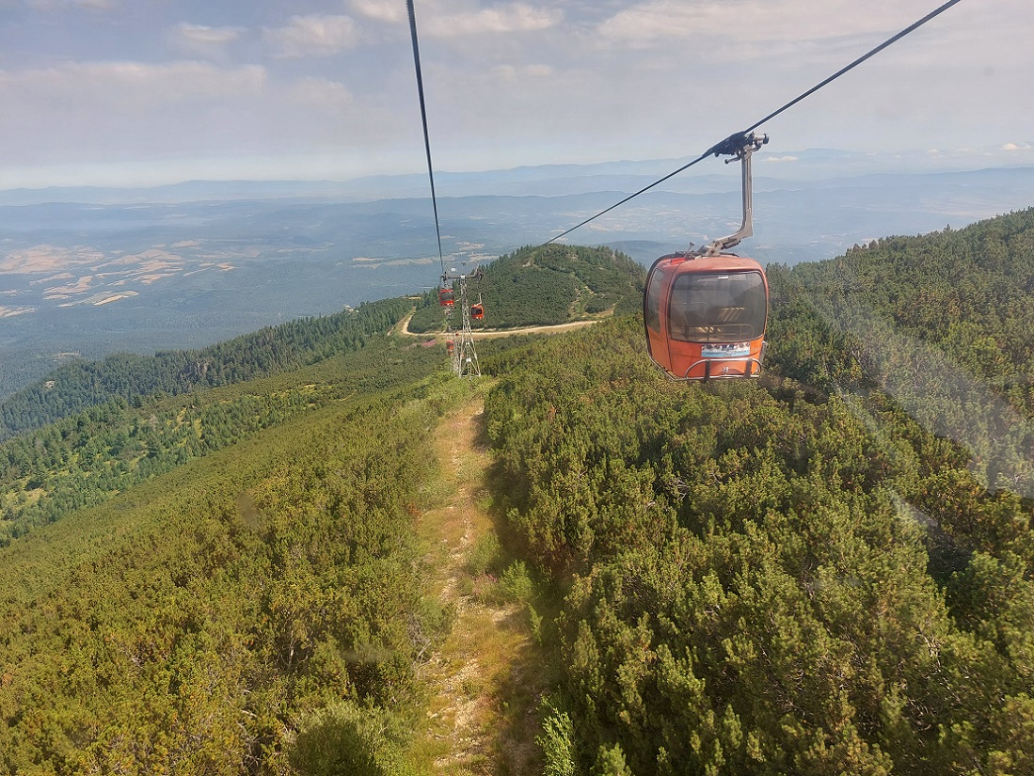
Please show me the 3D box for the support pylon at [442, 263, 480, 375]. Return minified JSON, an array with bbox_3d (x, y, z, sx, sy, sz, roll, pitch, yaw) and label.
[{"bbox_3d":[-6.246,-7.820,87.500,4.900,13.910,3.200,-4,17,-5],"label":"support pylon"}]

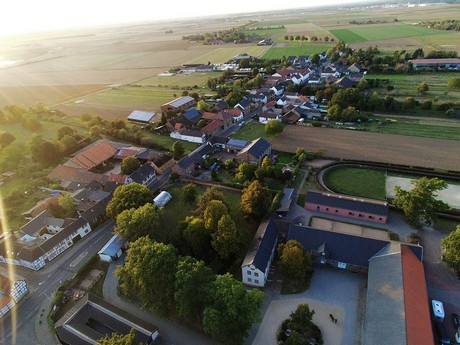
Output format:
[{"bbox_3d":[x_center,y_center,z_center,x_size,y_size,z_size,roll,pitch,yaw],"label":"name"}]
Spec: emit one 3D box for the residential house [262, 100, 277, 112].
[{"bbox_3d":[31.429,-52.574,232.936,7.500,7.500,12.000,11,32,27],"label":"residential house"}]

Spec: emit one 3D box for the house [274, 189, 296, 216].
[{"bbox_3d":[22.502,11.583,117.702,4.900,3.100,16.600,6,31,19],"label":"house"}]

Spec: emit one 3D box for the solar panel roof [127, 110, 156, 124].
[{"bbox_3d":[-70.403,-43.916,233.558,24.000,5.700,8.800,14,34,30],"label":"solar panel roof"}]

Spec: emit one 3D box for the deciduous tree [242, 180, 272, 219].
[{"bbox_3d":[9.969,11.141,109.779,11.900,16.400,11.900,-5,28,0],"label":"deciduous tree"}]

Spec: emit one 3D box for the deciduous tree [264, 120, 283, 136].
[{"bbox_3d":[27.968,-27.121,183.941,12.400,10.100,12.400,-5,28,0],"label":"deciduous tree"}]

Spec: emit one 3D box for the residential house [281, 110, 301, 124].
[{"bbox_3d":[44.610,-41.128,208.960,12.500,9.000,9.500,8,32,23],"label":"residential house"}]

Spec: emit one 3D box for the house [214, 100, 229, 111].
[{"bbox_3d":[-6.964,-57.444,248.929,9.500,7.500,8.500,9,32,24],"label":"house"}]

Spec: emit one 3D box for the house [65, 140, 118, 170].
[{"bbox_3d":[-81.069,-7.462,168.586,14.000,10.000,30.000,6,31,19],"label":"house"}]

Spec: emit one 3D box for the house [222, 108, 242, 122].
[{"bbox_3d":[2.235,-44.724,222.540,12.000,8.000,12.500,11,32,27],"label":"house"}]

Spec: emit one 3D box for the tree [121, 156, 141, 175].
[{"bbox_3d":[-55.985,-3.904,164.268,10.600,10.200,10.600,-5,28,0],"label":"tree"}]

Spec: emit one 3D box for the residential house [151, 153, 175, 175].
[{"bbox_3d":[-35.082,-3.961,149.210,8.000,8.800,11.000,9,32,24],"label":"residential house"}]

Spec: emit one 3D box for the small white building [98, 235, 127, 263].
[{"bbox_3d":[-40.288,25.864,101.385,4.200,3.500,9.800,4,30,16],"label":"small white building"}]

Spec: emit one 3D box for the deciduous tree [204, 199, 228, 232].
[{"bbox_3d":[-4.452,17.238,100.715,8.000,16.500,8.000,-5,28,0],"label":"deciduous tree"}]

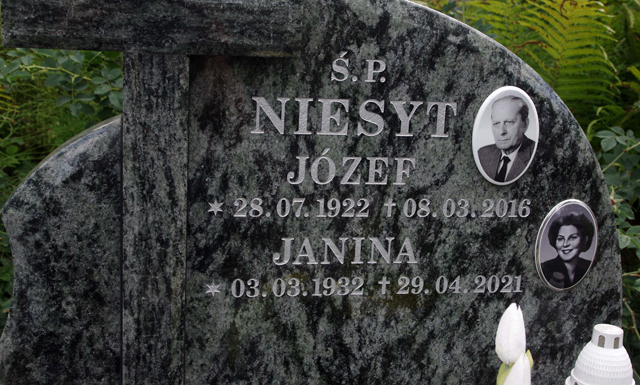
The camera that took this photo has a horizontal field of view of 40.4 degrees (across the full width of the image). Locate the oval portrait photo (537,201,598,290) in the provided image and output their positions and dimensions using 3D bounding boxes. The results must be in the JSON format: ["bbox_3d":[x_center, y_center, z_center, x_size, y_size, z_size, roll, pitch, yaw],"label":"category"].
[{"bbox_3d":[0.319,0.069,1.115,0.086,0.120,0.010,0,13,-12],"label":"oval portrait photo"}]

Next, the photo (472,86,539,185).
[{"bbox_3d":[0.229,-0.068,1.063,0.086,0.120,0.010,0,13,-12],"label":"photo"}]

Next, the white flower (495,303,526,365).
[{"bbox_3d":[0.209,0.155,0.955,0.034,0.068,0.034,0,13,-12],"label":"white flower"}]

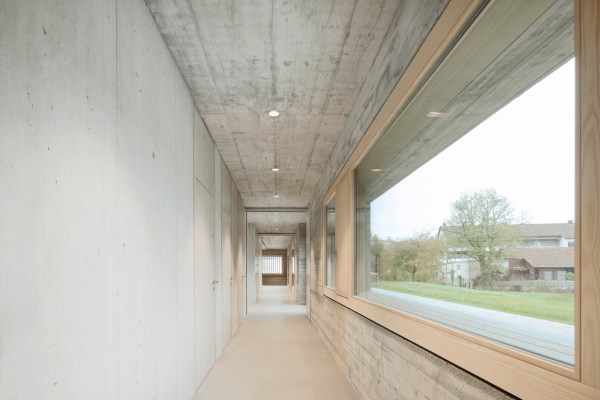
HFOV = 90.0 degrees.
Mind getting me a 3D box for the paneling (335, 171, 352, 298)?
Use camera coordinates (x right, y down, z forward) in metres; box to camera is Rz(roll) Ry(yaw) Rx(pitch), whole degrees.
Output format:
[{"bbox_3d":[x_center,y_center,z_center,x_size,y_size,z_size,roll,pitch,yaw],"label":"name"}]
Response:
[{"bbox_3d":[0.490,0.415,3.330,0.060,1.330,0.800,0,-7,-4],"label":"paneling"}]

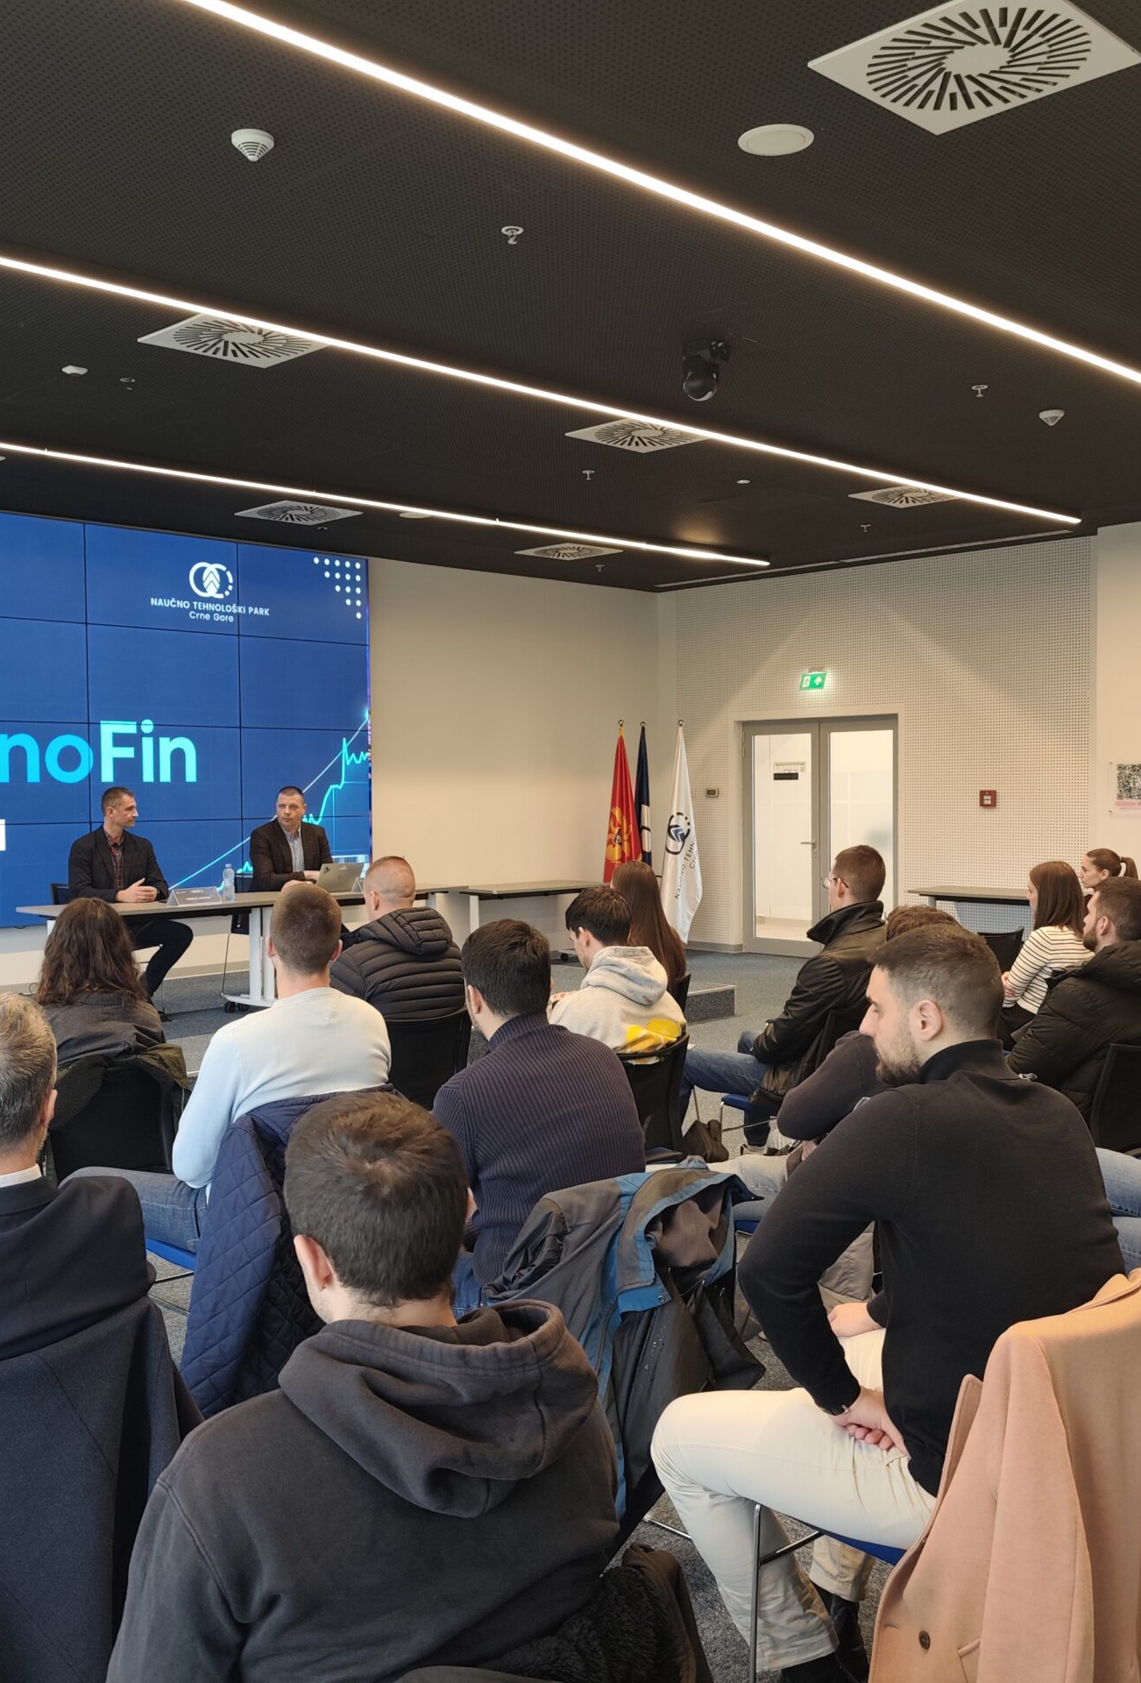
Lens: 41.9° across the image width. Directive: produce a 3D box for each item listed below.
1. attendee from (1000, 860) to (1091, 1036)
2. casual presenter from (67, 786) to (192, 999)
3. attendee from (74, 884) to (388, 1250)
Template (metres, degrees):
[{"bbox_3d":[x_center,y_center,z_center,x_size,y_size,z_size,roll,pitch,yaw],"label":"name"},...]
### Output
[{"bbox_3d":[1.893,0.702,6.502,0.450,1.250,0.800,-2,3,-43],"label":"attendee"},{"bbox_3d":[-2.618,0.388,8.739,0.740,1.400,0.600,1,3,43],"label":"casual presenter"},{"bbox_3d":[-0.882,0.774,3.877,0.600,1.340,0.850,-2,3,-39],"label":"attendee"}]

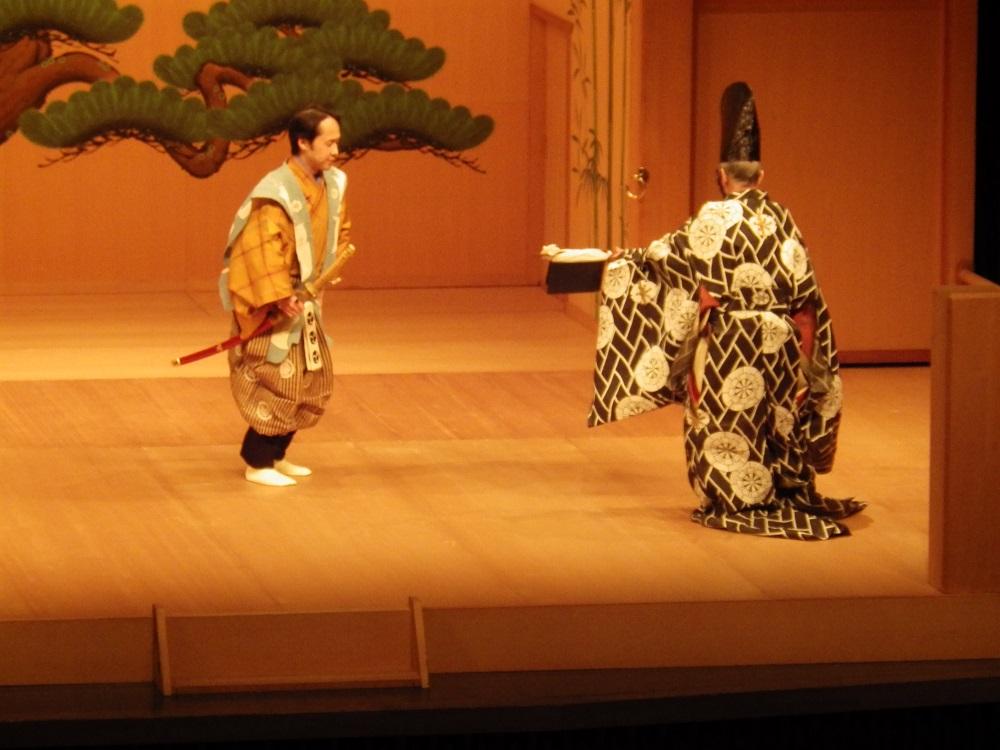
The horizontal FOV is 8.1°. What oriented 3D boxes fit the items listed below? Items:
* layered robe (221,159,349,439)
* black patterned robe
[{"bbox_3d":[-0.907,-0.332,30.100,0.480,1.160,0.580,7,11,34],"label":"layered robe"},{"bbox_3d":[0.951,-0.107,29.350,1.020,1.380,0.880,-3,10,-20],"label":"black patterned robe"}]

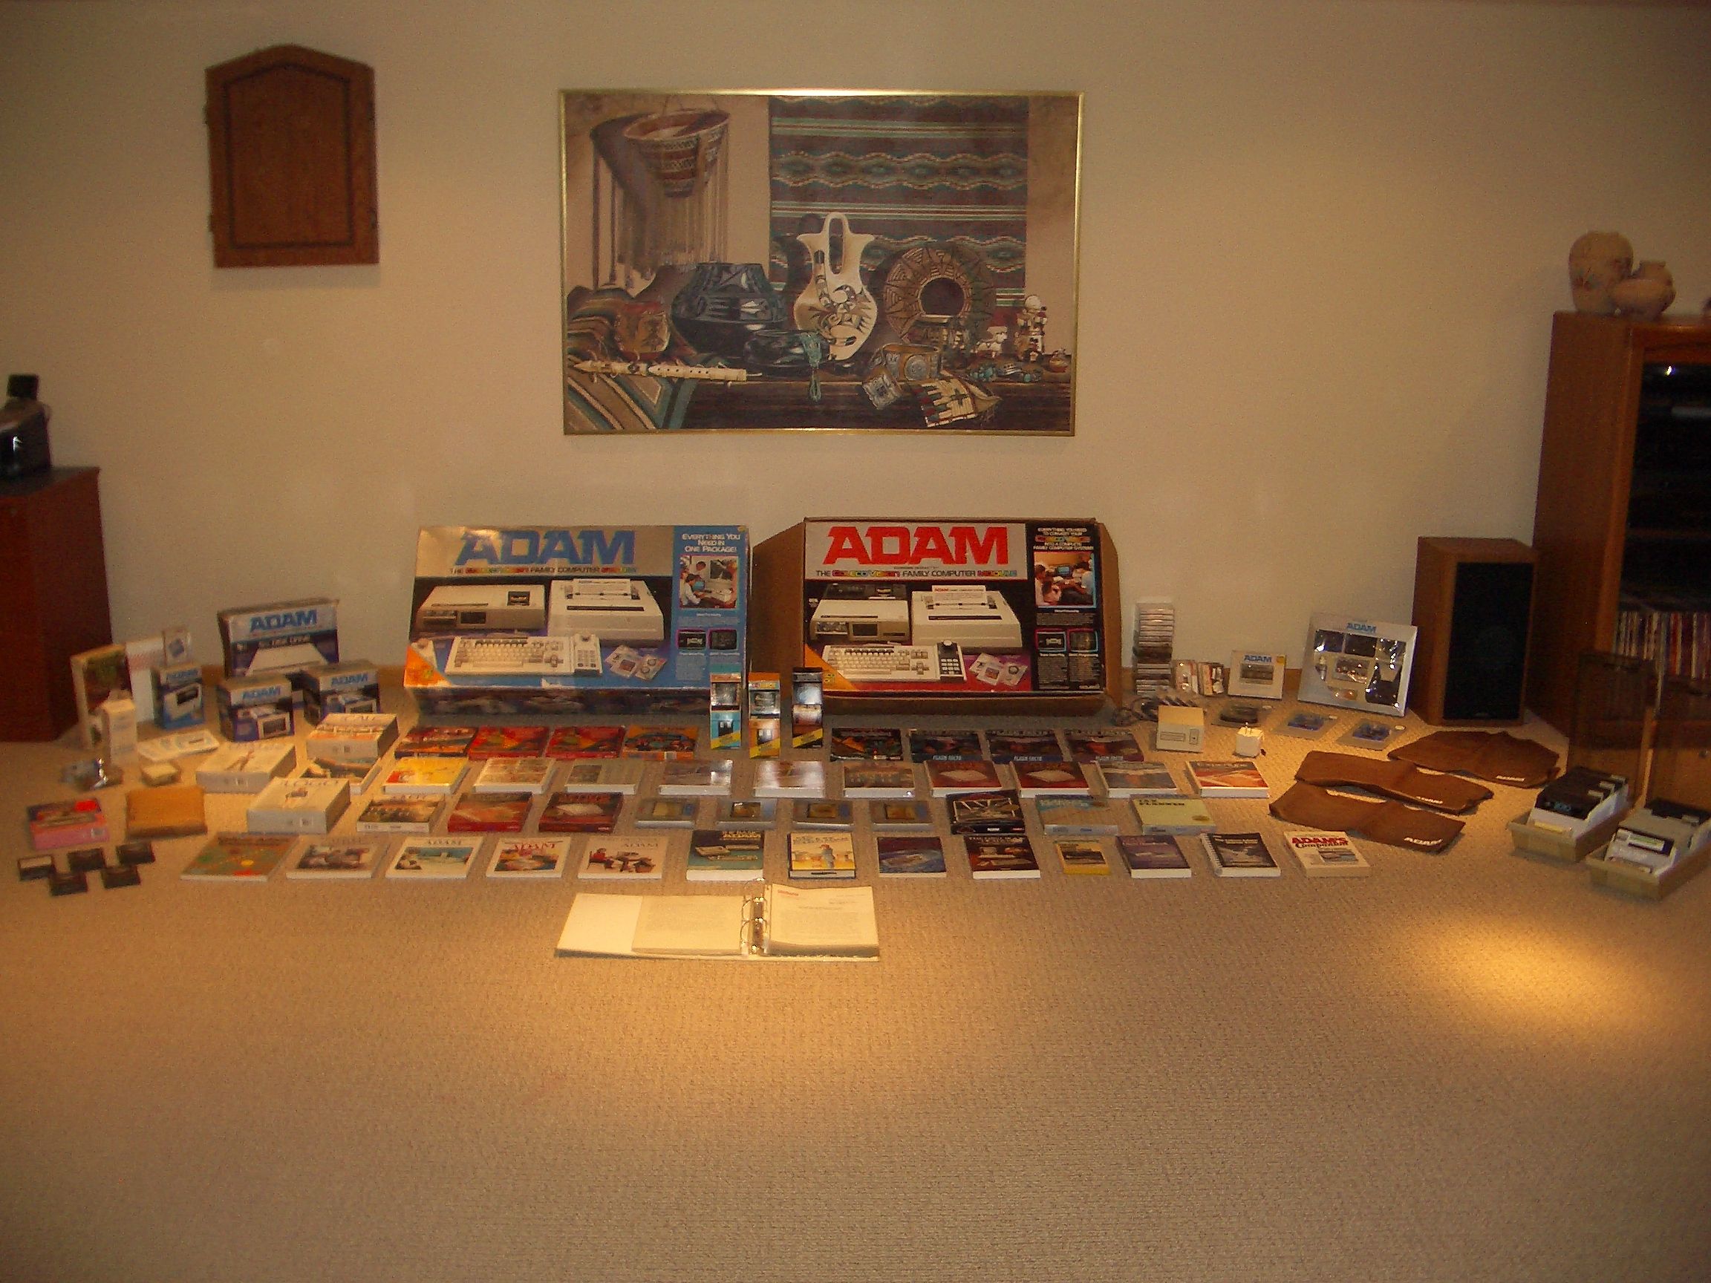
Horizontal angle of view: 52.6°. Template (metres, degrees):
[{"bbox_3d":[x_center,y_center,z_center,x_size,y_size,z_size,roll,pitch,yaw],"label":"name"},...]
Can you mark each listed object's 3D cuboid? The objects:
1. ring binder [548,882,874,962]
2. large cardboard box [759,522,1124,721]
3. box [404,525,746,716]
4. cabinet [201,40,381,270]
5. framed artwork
[{"bbox_3d":[-0.275,0.557,3.501,0.636,0.060,0.282,0,14,-2],"label":"ring binder"},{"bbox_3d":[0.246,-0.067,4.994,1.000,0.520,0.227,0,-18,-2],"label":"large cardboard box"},{"bbox_3d":[-0.782,-0.058,4.970,0.951,0.494,0.230,0,-21,-2],"label":"box"},{"bbox_3d":[-1.553,-1.349,4.808,0.466,0.601,0.095,0,14,-2],"label":"cabinet"},{"bbox_3d":[-0.098,-1.080,4.965,1.468,0.973,0.030,0,14,-2],"label":"framed artwork"}]

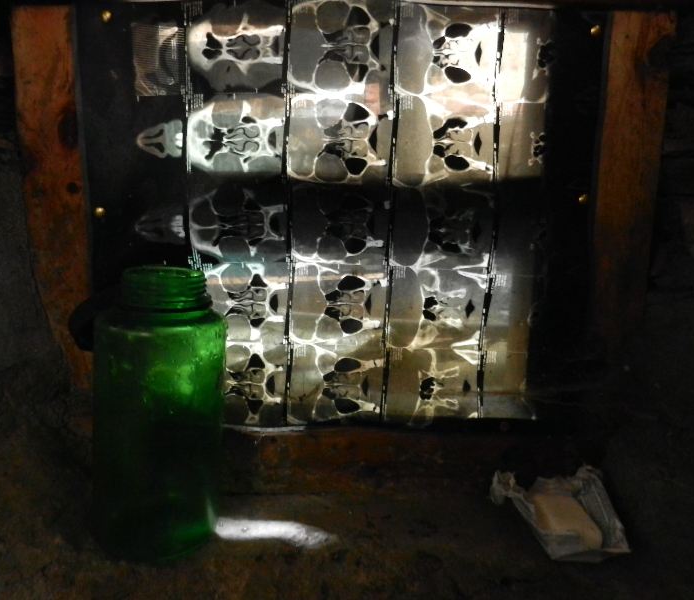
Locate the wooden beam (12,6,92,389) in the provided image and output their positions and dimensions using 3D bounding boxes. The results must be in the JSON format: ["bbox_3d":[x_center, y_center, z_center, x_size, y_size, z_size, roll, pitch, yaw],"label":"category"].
[{"bbox_3d":[-0.233,-0.076,0.481,0.050,0.305,0.036,0,8,0],"label":"wooden beam"}]

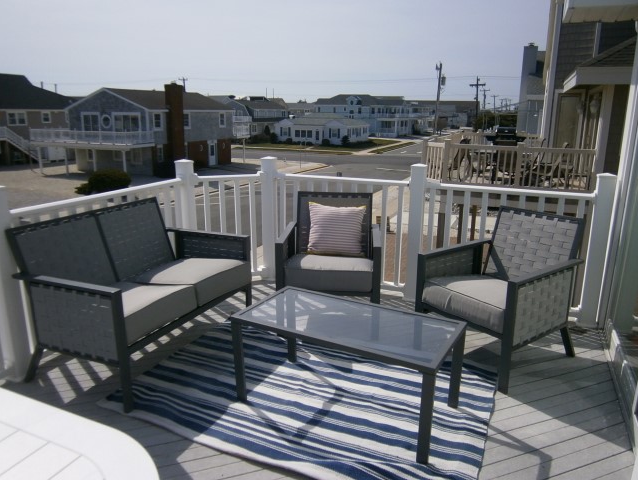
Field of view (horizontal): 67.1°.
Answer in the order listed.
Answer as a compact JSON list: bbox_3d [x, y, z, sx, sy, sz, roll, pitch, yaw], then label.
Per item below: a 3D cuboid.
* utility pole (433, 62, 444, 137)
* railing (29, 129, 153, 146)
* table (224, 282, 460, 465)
[{"bbox_3d":[21.242,-24.997,85.459,0.360,12.215,0.360,3,15,-1],"label":"utility pole"},{"bbox_3d":[-18.744,-8.496,39.328,10.800,1.080,2.700,6,16,23],"label":"railing"},{"bbox_3d":[0.135,0.591,2.322,0.990,0.435,0.484,8,17,29],"label":"table"}]

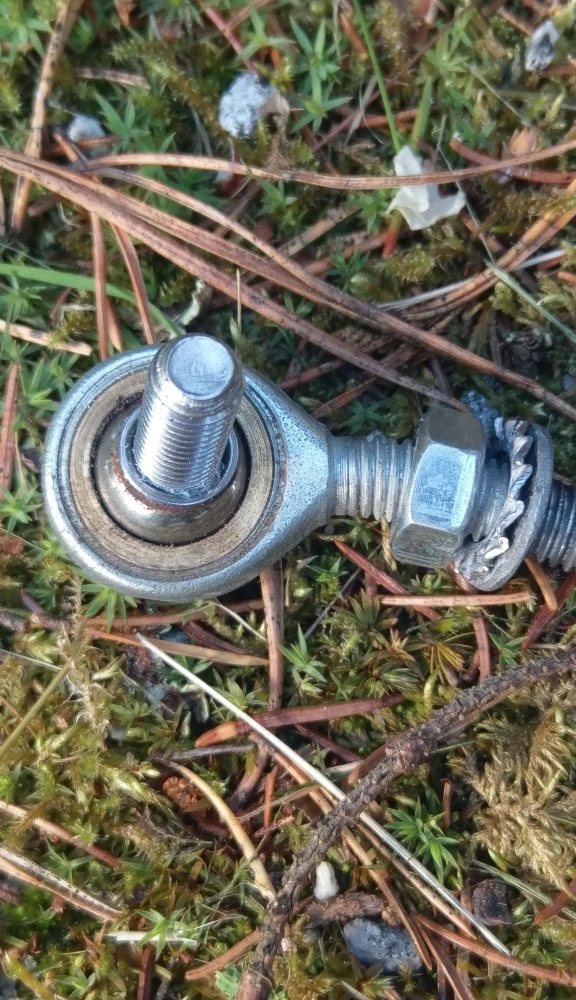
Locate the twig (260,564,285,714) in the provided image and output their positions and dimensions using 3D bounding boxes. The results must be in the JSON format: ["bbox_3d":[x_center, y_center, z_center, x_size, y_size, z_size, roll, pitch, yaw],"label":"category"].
[{"bbox_3d":[-0.001,0.011,0.060,0.002,0.001,0.012,-2,87,0],"label":"twig"}]

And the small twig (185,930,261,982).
[{"bbox_3d":[-0.005,0.035,0.058,0.007,0.001,0.001,-28,87,-2],"label":"small twig"}]

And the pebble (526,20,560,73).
[{"bbox_3d":[0.021,-0.038,0.063,0.002,0.002,0.005,23,87,1],"label":"pebble"}]

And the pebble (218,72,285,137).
[{"bbox_3d":[-0.003,-0.033,0.063,0.006,0.004,0.005,0,87,0],"label":"pebble"}]

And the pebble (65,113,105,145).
[{"bbox_3d":[-0.017,-0.031,0.063,0.003,0.002,0.003,0,87,0],"label":"pebble"}]

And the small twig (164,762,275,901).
[{"bbox_3d":[-0.005,0.026,0.059,0.002,0.001,0.013,-39,87,-2],"label":"small twig"}]

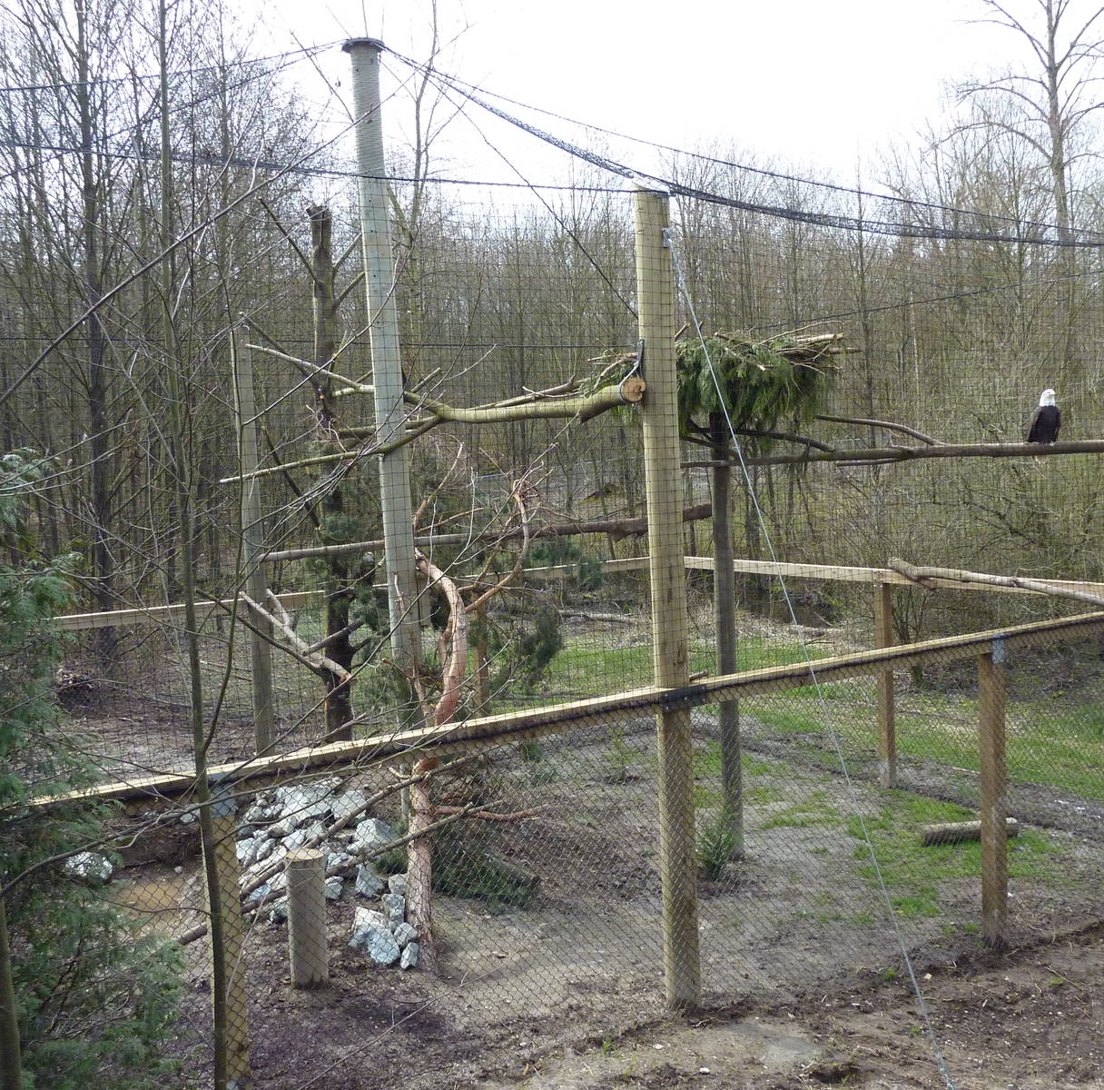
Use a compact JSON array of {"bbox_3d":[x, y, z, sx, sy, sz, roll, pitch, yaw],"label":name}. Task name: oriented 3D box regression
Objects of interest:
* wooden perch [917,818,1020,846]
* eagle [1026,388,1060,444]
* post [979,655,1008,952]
[{"bbox_3d":[4.188,2.872,12.220,1.032,0.190,0.190,-3,4,-7],"label":"wooden perch"},{"bbox_3d":[4.580,-1.168,11.330,0.300,0.600,0.340,-3,4,-9],"label":"eagle"},{"bbox_3d":[3.501,2.017,9.650,0.140,2.390,0.140,-5,5,-32],"label":"post"}]

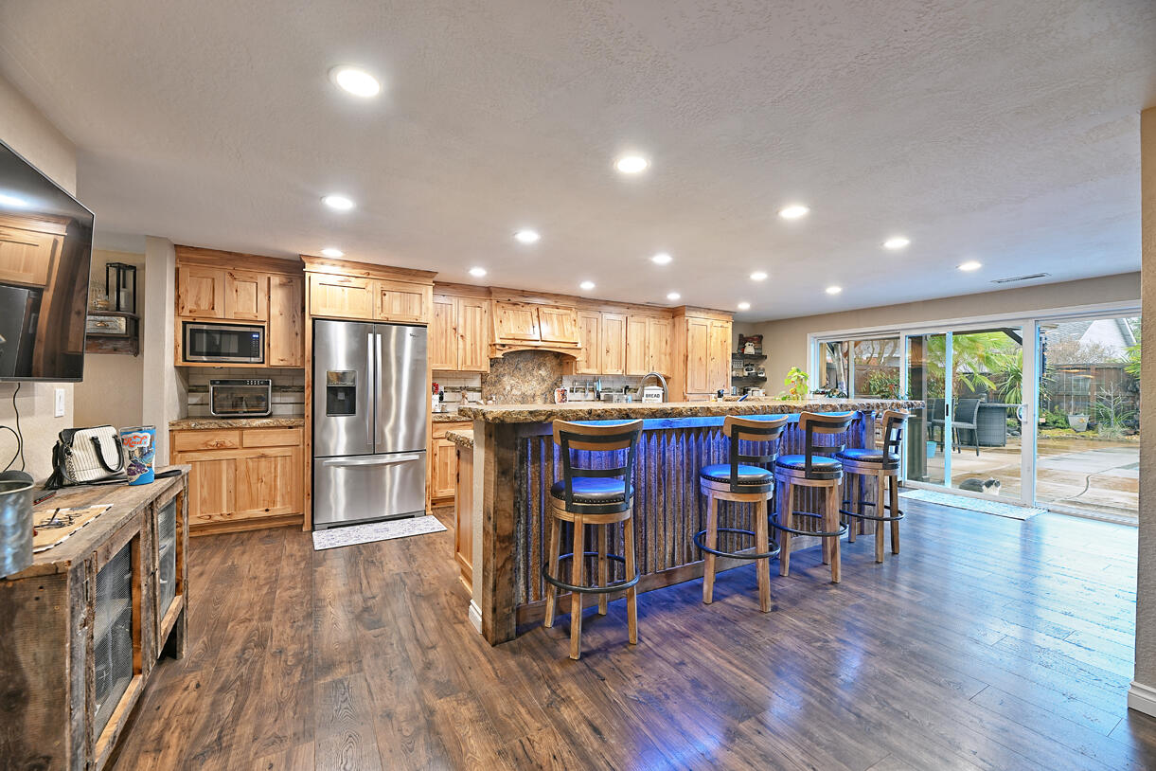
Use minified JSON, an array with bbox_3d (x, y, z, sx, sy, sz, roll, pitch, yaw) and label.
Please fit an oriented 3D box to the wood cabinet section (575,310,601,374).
[{"bbox_3d":[0.041,-0.537,5.797,0.372,0.800,0.353,0,0,-29],"label":"wood cabinet section"}]

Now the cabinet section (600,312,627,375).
[{"bbox_3d":[0.380,-0.536,5.987,0.405,0.800,0.353,0,0,-29],"label":"cabinet section"}]

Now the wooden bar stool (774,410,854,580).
[{"bbox_3d":[1.577,0.713,3.054,0.480,1.103,0.530,0,0,-26],"label":"wooden bar stool"}]

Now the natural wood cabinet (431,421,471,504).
[{"bbox_3d":[-1.280,0.799,4.907,0.735,0.855,0.610,0,0,-30],"label":"natural wood cabinet"}]

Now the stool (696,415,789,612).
[{"bbox_3d":[0.956,0.704,2.647,0.470,1.080,0.500,0,0,-18],"label":"stool"}]

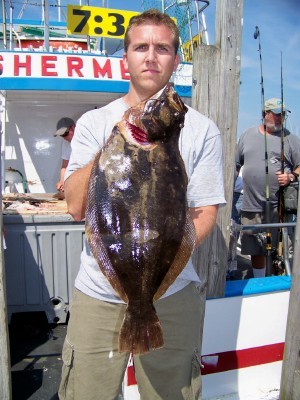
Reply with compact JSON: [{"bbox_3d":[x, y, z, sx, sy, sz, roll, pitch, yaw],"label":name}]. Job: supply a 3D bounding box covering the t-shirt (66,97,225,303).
[{"bbox_3d":[-0.015,-0.009,1.420,0.540,0.700,0.310,1,9,0],"label":"t-shirt"}]

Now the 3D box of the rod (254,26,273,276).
[{"bbox_3d":[0.811,-0.266,2.955,0.090,1.850,0.070,-10,10,-36],"label":"rod"}]

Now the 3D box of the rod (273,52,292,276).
[{"bbox_3d":[0.947,-0.196,3.015,0.090,1.681,0.120,3,9,30],"label":"rod"}]

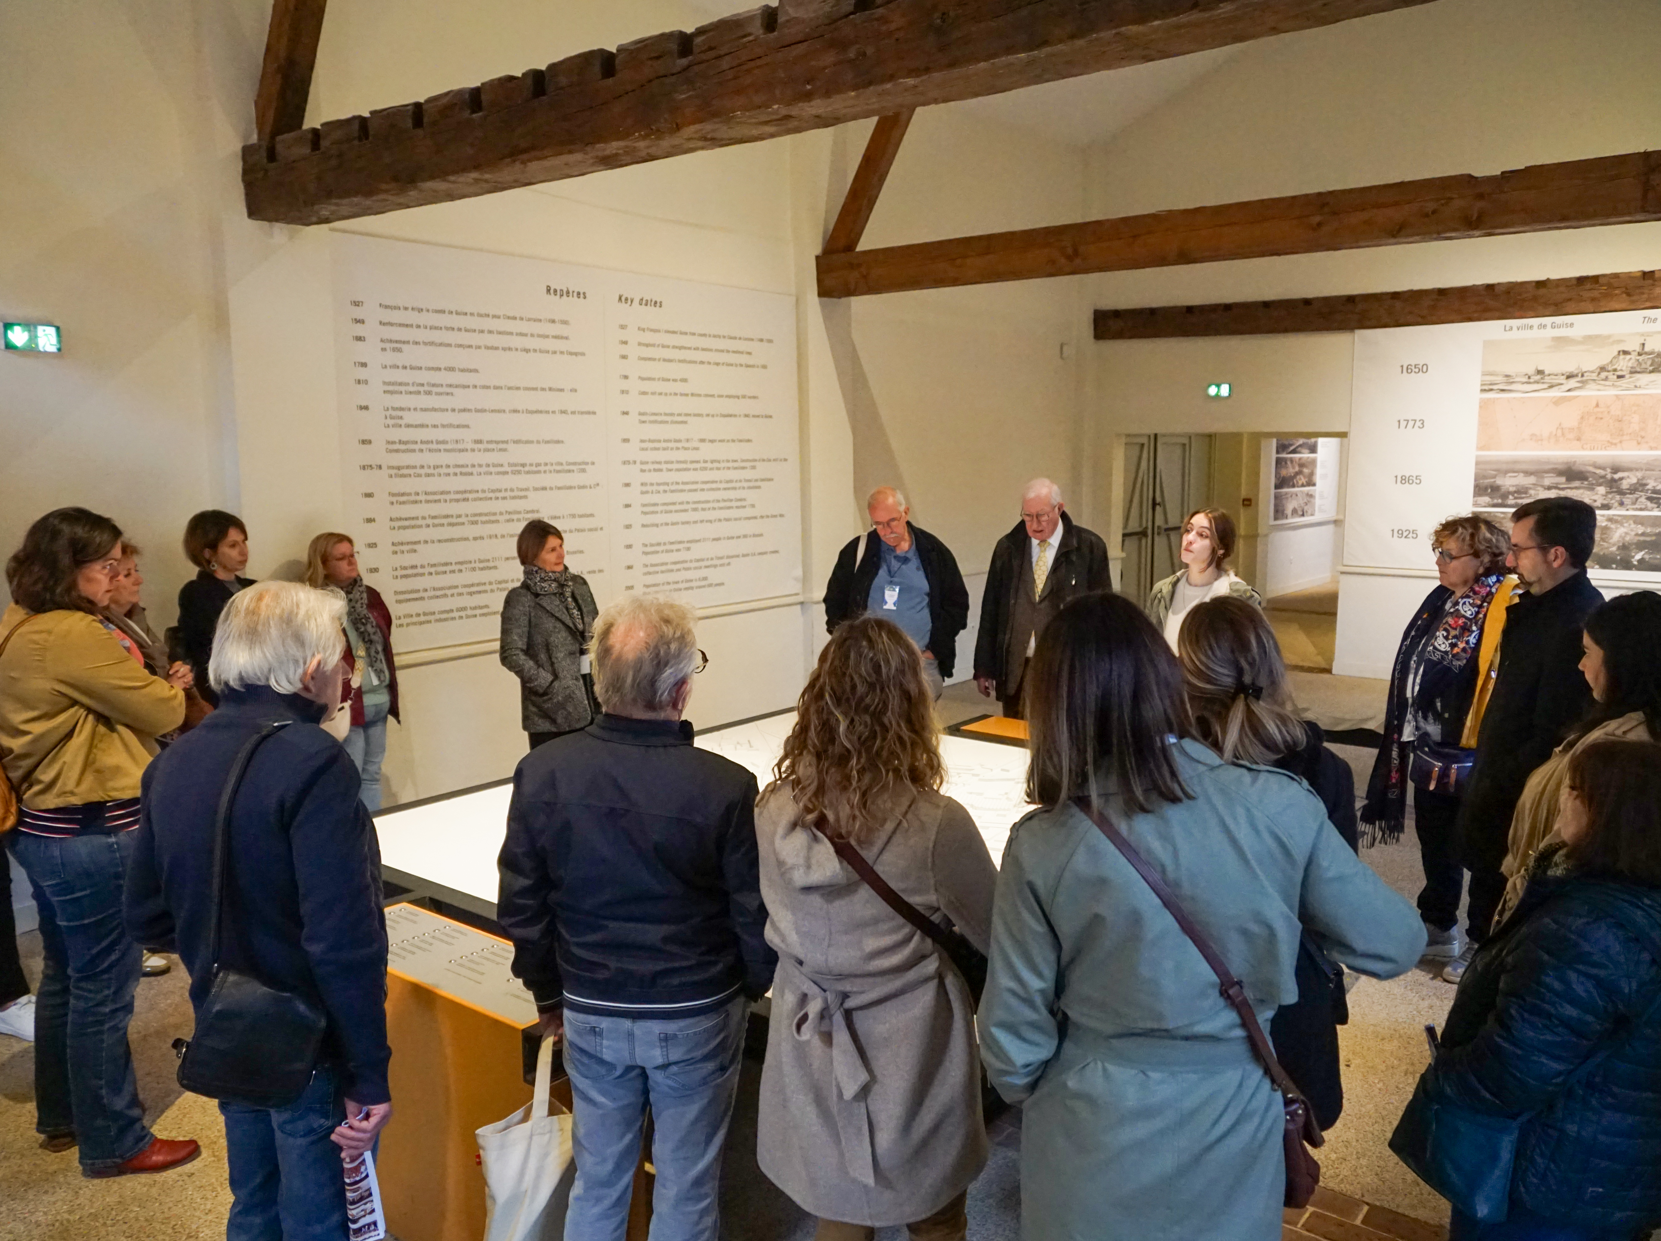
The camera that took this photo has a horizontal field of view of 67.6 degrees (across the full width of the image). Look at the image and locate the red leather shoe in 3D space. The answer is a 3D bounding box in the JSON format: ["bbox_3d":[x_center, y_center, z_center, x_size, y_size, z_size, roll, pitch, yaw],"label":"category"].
[{"bbox_3d":[-1.891,1.441,3.417,0.275,0.095,0.100,-4,9,-24],"label":"red leather shoe"}]

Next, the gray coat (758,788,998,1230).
[{"bbox_3d":[0.082,0.683,2.305,0.460,0.880,0.350,2,8,14],"label":"gray coat"}]

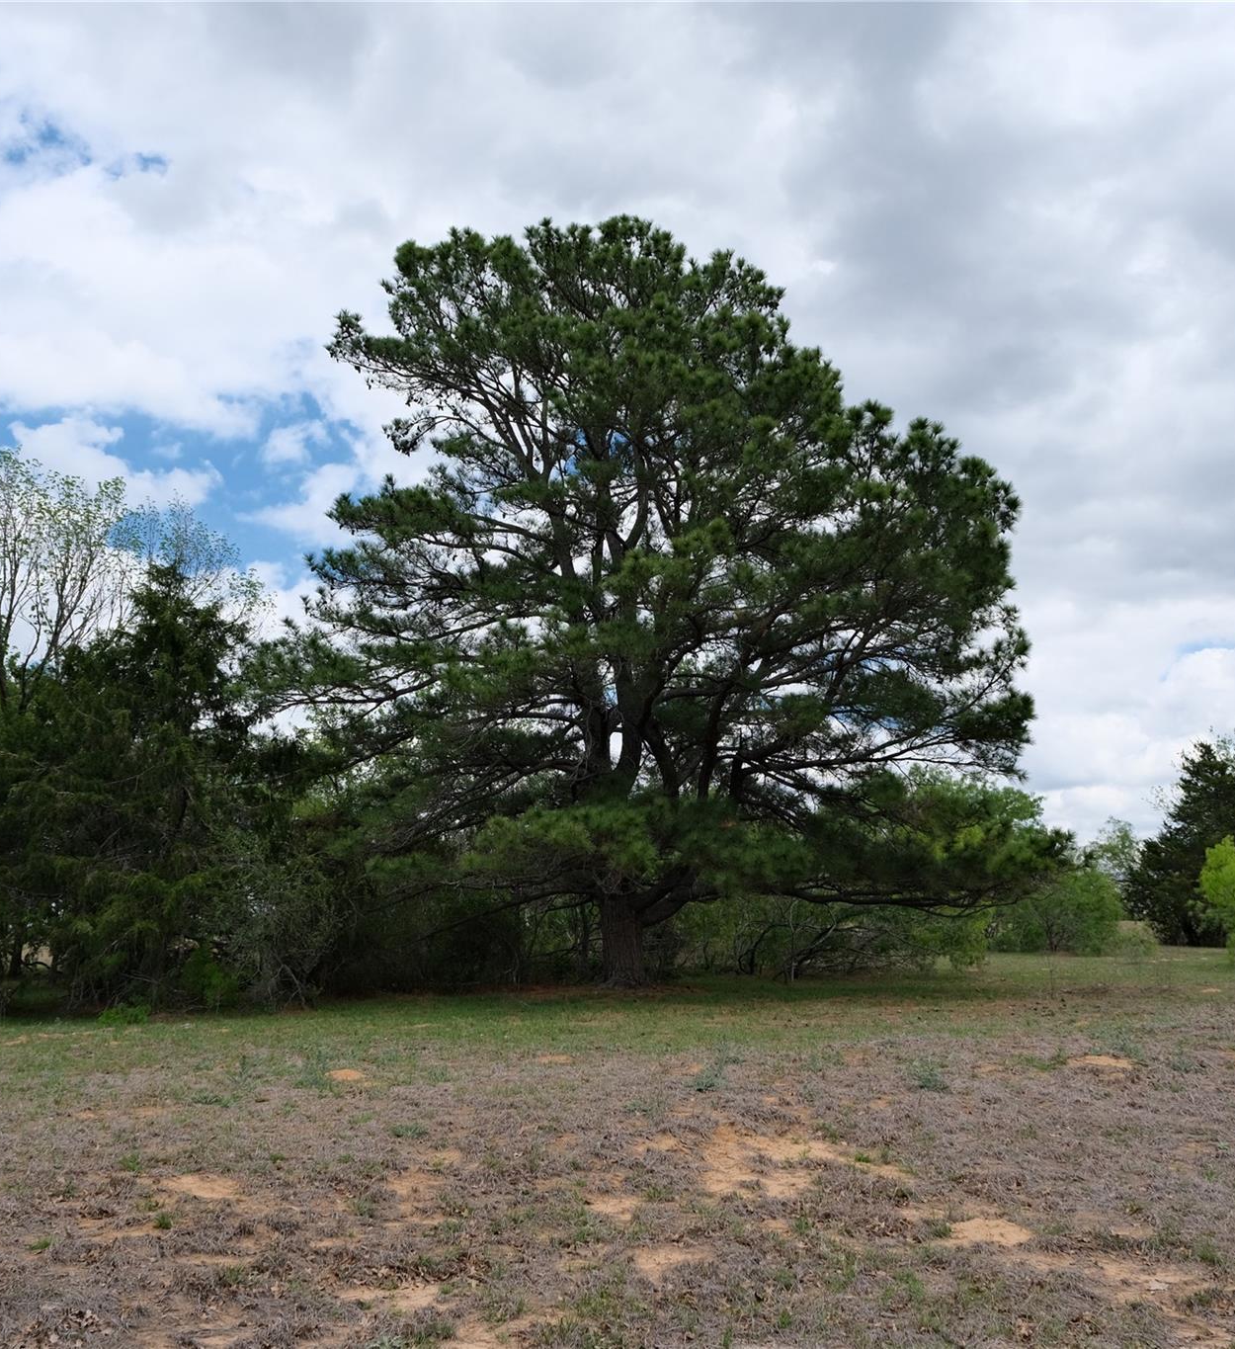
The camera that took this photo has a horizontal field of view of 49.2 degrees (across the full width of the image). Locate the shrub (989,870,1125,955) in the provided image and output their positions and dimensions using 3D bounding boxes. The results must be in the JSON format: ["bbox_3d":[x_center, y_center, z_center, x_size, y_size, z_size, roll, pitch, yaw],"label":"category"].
[{"bbox_3d":[16.464,8.901,50.653,4.920,3.160,4.700,-4,-11,17],"label":"shrub"}]

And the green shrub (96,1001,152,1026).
[{"bbox_3d":[-7.564,5.204,20.693,0.800,0.350,0.750,3,-11,-19],"label":"green shrub"}]

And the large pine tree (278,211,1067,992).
[{"bbox_3d":[0.909,-2.104,30.358,16.900,17.720,16.500,-1,-10,2],"label":"large pine tree"}]

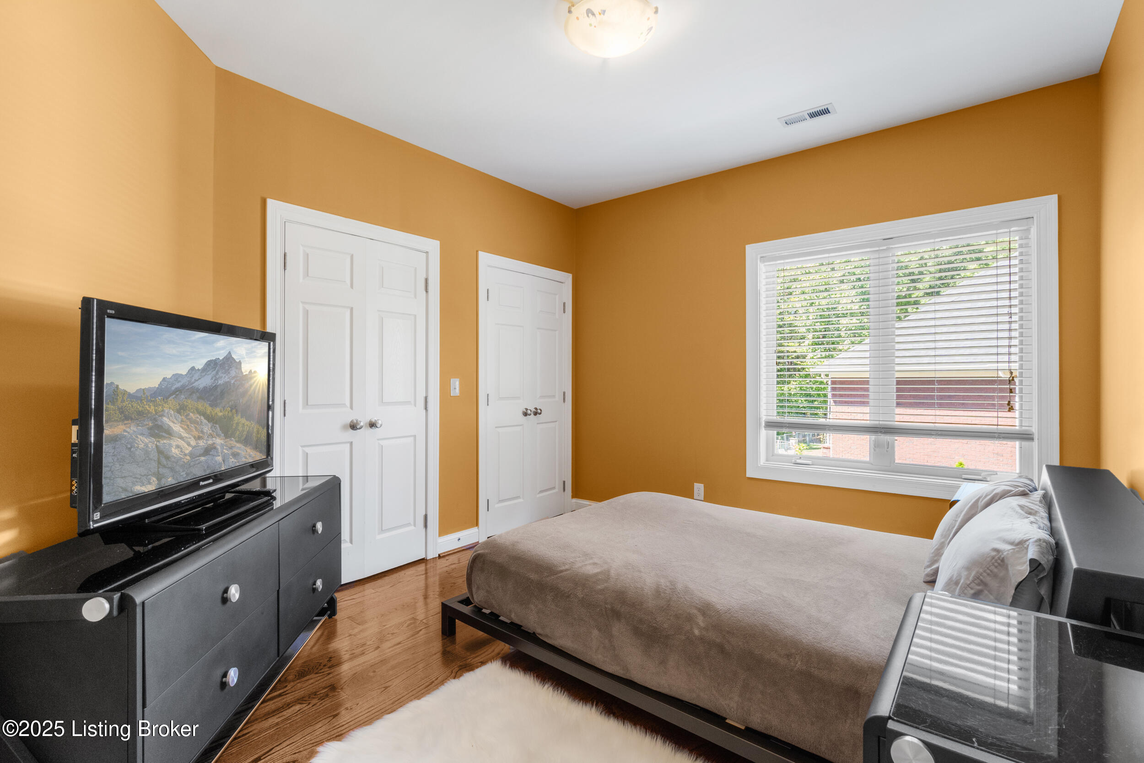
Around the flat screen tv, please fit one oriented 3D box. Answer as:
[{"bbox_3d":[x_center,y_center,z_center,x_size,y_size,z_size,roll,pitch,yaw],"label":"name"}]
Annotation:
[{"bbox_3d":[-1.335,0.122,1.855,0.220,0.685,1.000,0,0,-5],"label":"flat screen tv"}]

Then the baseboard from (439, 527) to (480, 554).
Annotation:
[{"bbox_3d":[-0.802,1.121,3.606,0.025,0.114,0.347,0,0,41],"label":"baseboard"}]

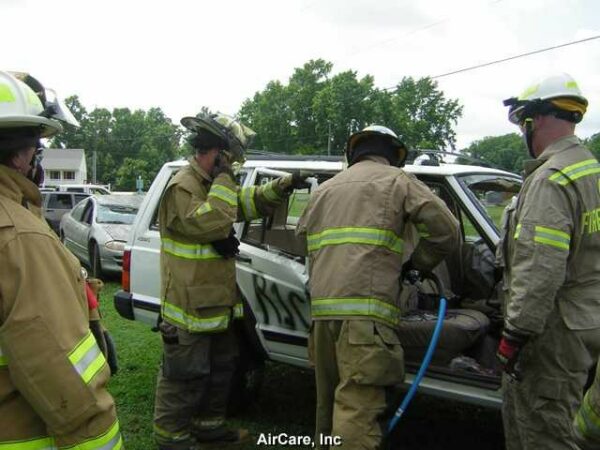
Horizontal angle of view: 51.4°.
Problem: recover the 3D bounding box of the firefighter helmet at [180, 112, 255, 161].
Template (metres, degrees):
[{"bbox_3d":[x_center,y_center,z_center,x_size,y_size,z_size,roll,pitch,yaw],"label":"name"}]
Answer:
[{"bbox_3d":[-0.452,-0.480,3.420,0.390,0.230,0.290,35,-11,-23],"label":"firefighter helmet"}]

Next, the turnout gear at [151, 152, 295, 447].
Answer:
[{"bbox_3d":[-0.430,0.397,3.420,0.650,1.540,0.580,0,3,-23],"label":"turnout gear"}]

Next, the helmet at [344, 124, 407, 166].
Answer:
[{"bbox_3d":[0.383,-0.388,3.120,0.290,0.210,0.360,1,-19,10],"label":"helmet"}]

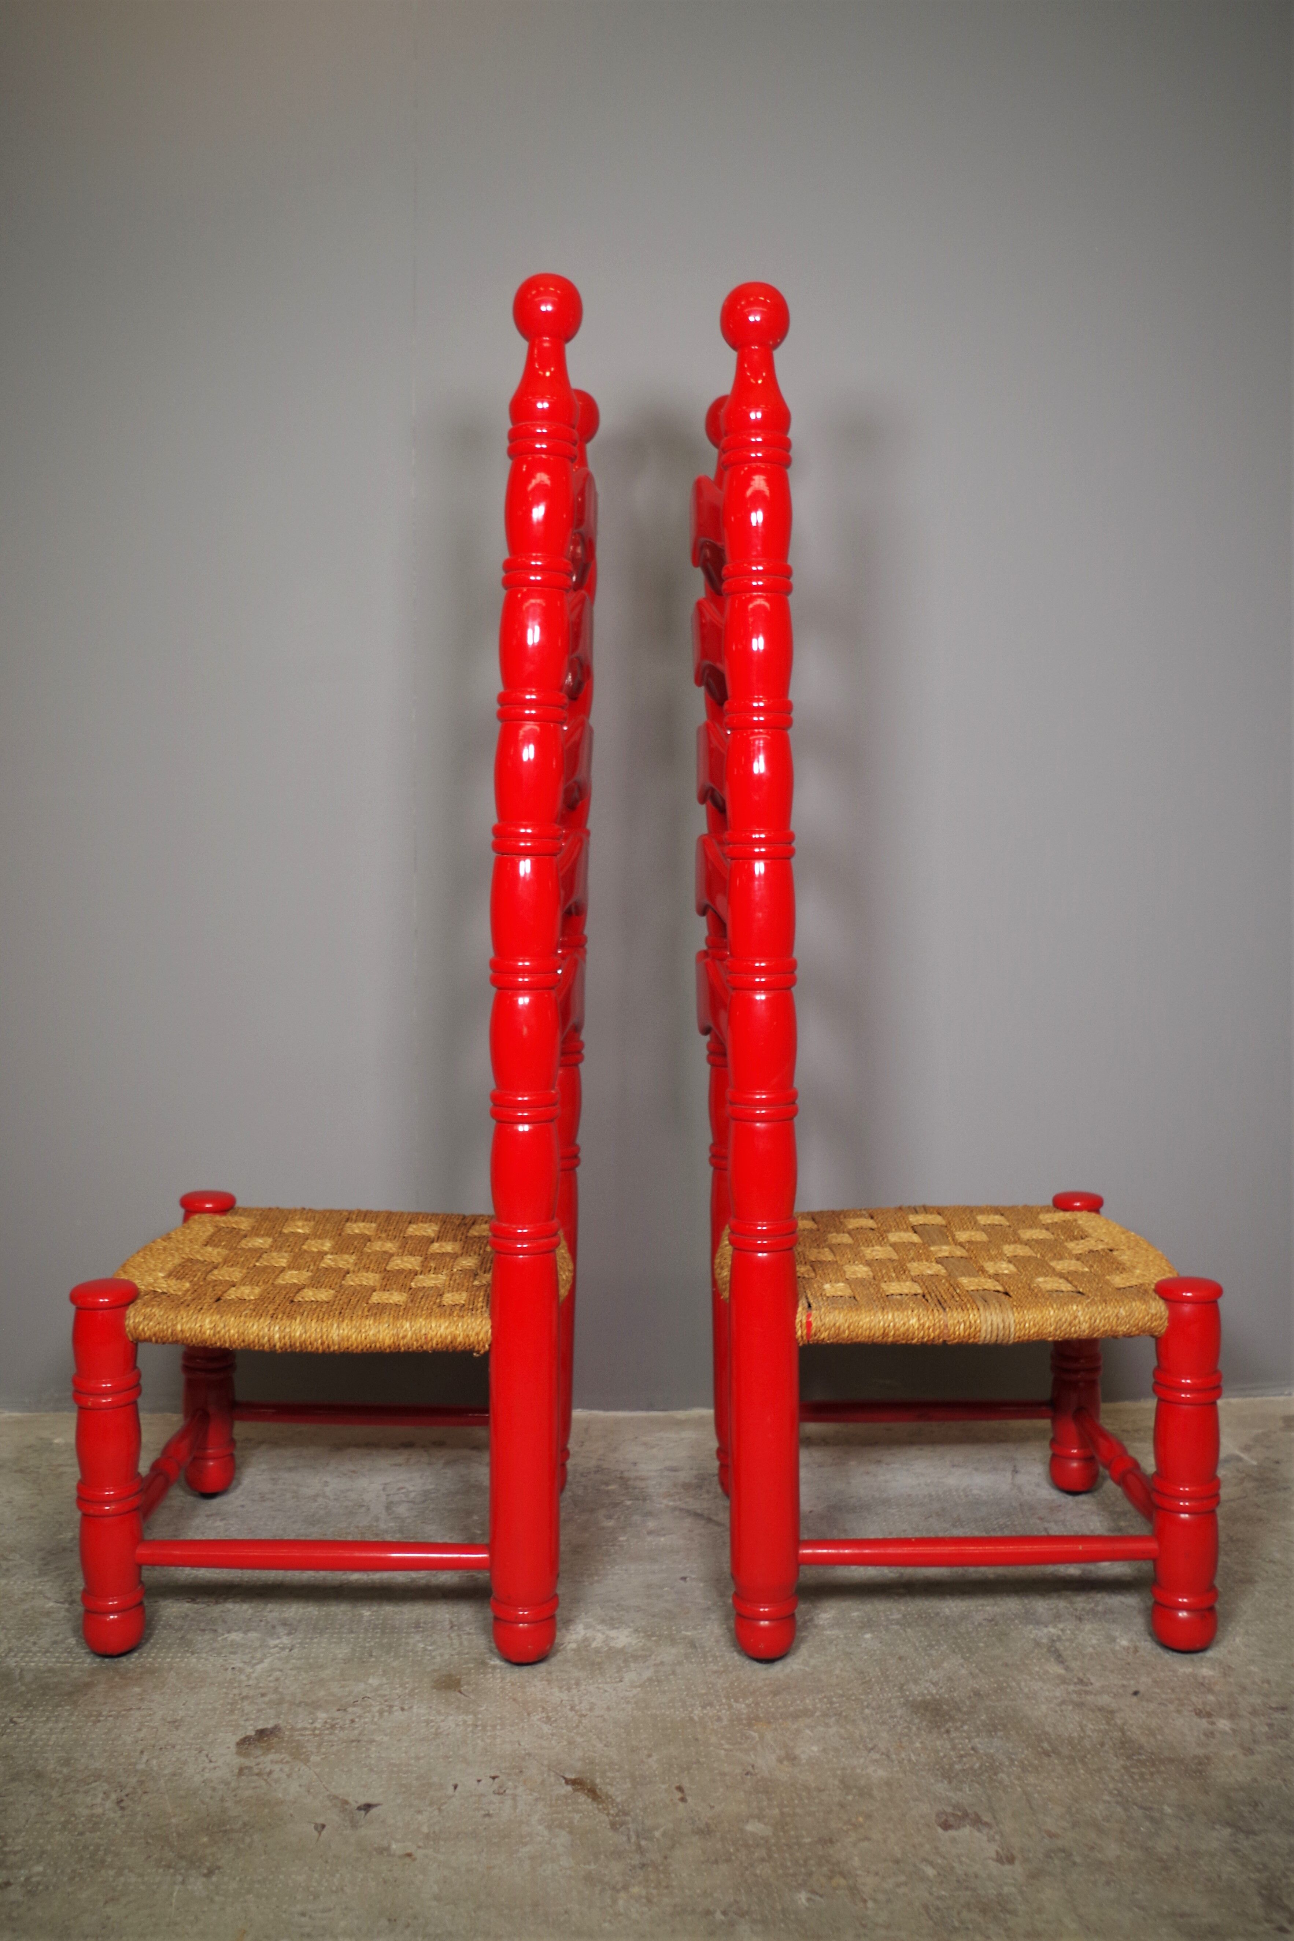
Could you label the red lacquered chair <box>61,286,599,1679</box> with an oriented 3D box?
[{"bbox_3d":[-0.308,0.012,1.569,0.516,1.330,0.432,0,6,0],"label":"red lacquered chair"}]

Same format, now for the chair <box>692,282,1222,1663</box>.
[{"bbox_3d":[0.311,0.013,1.581,0.516,1.330,0.432,0,6,-1],"label":"chair"}]

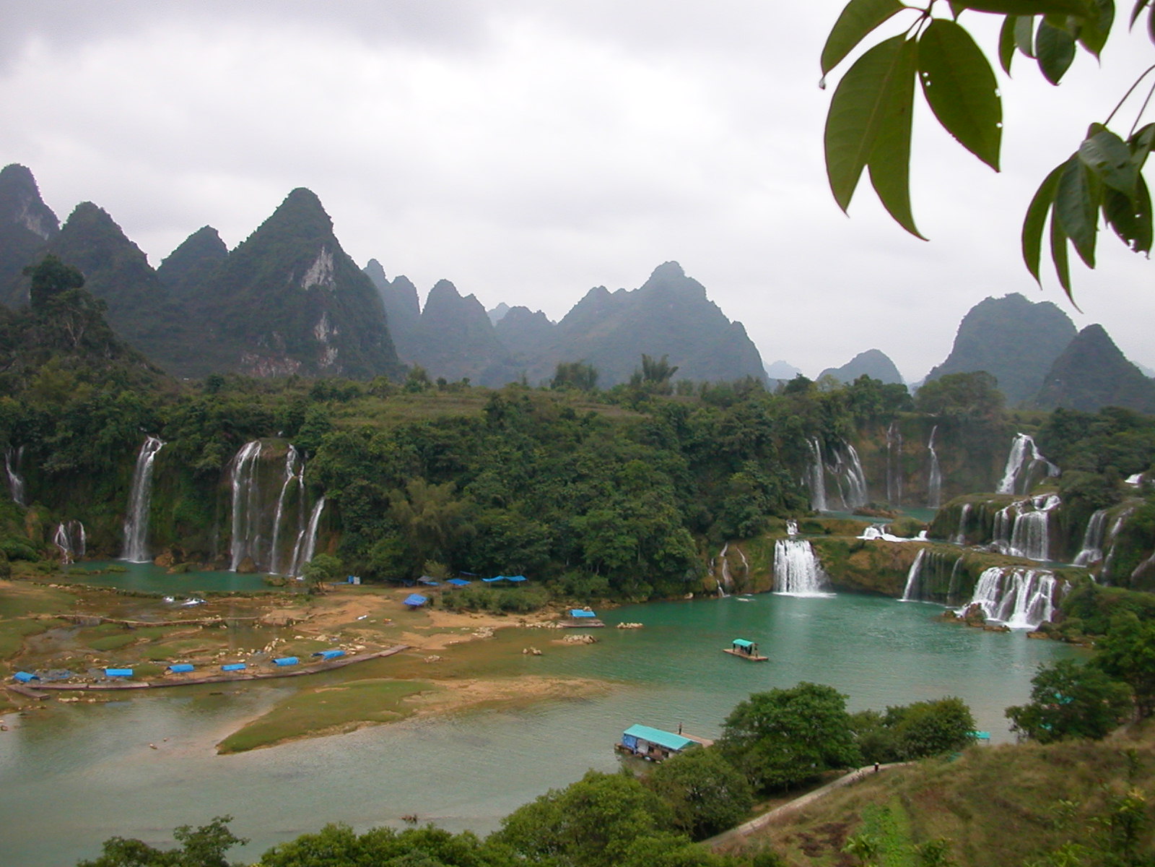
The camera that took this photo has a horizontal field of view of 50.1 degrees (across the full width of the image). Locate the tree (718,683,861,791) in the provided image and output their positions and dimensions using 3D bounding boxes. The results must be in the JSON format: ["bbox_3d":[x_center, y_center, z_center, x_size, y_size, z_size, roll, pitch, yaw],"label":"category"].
[{"bbox_3d":[20.655,29.425,120.000,13.400,10.000,12.200,0,2,0],"label":"tree"}]

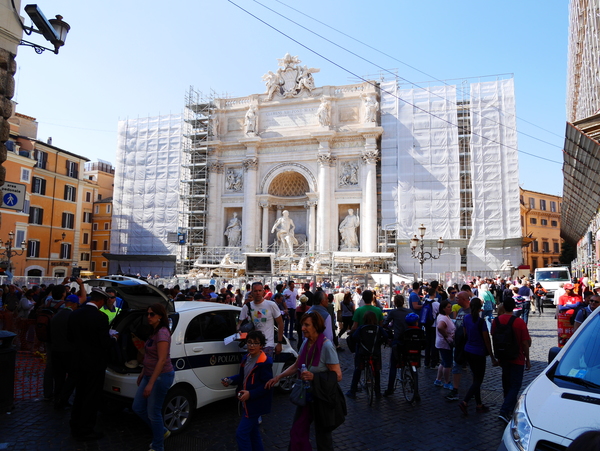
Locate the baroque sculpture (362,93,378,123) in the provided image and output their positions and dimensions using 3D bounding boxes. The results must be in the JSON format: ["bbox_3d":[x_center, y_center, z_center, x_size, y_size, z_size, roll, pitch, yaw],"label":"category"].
[{"bbox_3d":[8.377,-13.827,53.437,1.700,3.500,1.200,-1,-6,19],"label":"baroque sculpture"}]

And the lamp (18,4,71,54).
[{"bbox_3d":[-5.299,-4.076,9.428,0.650,0.850,0.950,-4,-8,42],"label":"lamp"}]

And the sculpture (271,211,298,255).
[{"bbox_3d":[-1.914,0.988,55.700,3.100,5.500,2.300,-1,-7,17],"label":"sculpture"}]

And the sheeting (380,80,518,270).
[{"bbox_3d":[16.414,-5.021,50.385,14.300,22.800,3.000,-1,-6,19],"label":"sheeting"}]

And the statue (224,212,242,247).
[{"bbox_3d":[-8.711,0.563,59.078,2.100,4.500,1.400,-1,-6,19],"label":"statue"}]

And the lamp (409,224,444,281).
[{"bbox_3d":[7.863,2.319,28.069,2.150,4.850,2.200,0,-6,15],"label":"lamp"}]

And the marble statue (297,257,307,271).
[{"bbox_3d":[0.171,4.322,51.300,1.100,1.700,1.100,-1,-7,17],"label":"marble statue"}]

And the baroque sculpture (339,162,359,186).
[{"bbox_3d":[5.946,-6.102,54.172,2.250,3.200,0.600,-1,-6,19],"label":"baroque sculpture"}]

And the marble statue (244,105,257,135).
[{"bbox_3d":[-6.555,-14.036,59.721,1.400,3.750,1.150,-1,-7,17],"label":"marble statue"}]

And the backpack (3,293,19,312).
[{"bbox_3d":[-6.669,1.776,10.400,0.340,0.470,0.220,1,-7,0],"label":"backpack"}]

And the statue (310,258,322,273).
[{"bbox_3d":[1.851,4.488,50.600,1.350,1.600,1.200,-1,-7,17],"label":"statue"}]

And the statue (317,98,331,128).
[{"bbox_3d":[3.002,-13.810,55.264,1.600,3.450,1.200,-1,-6,19],"label":"statue"}]

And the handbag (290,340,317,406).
[{"bbox_3d":[0.033,1.378,4.200,0.240,0.560,0.150,-4,-8,37],"label":"handbag"}]

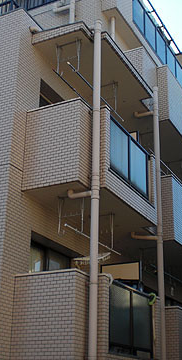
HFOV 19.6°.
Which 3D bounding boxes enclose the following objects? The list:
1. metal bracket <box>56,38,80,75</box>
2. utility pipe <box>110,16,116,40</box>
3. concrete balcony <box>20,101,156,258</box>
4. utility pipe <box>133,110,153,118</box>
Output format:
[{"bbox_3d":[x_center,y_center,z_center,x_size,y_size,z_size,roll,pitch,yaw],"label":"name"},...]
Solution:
[{"bbox_3d":[-0.380,-2.066,8.856,0.480,0.610,0.090,-10,-24,26],"label":"metal bracket"},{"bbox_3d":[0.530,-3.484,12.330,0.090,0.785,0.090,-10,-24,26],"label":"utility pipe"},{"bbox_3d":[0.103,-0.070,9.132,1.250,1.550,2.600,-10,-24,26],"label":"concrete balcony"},{"bbox_3d":[1.093,-1.402,11.040,0.460,0.140,0.080,-10,-24,26],"label":"utility pipe"}]

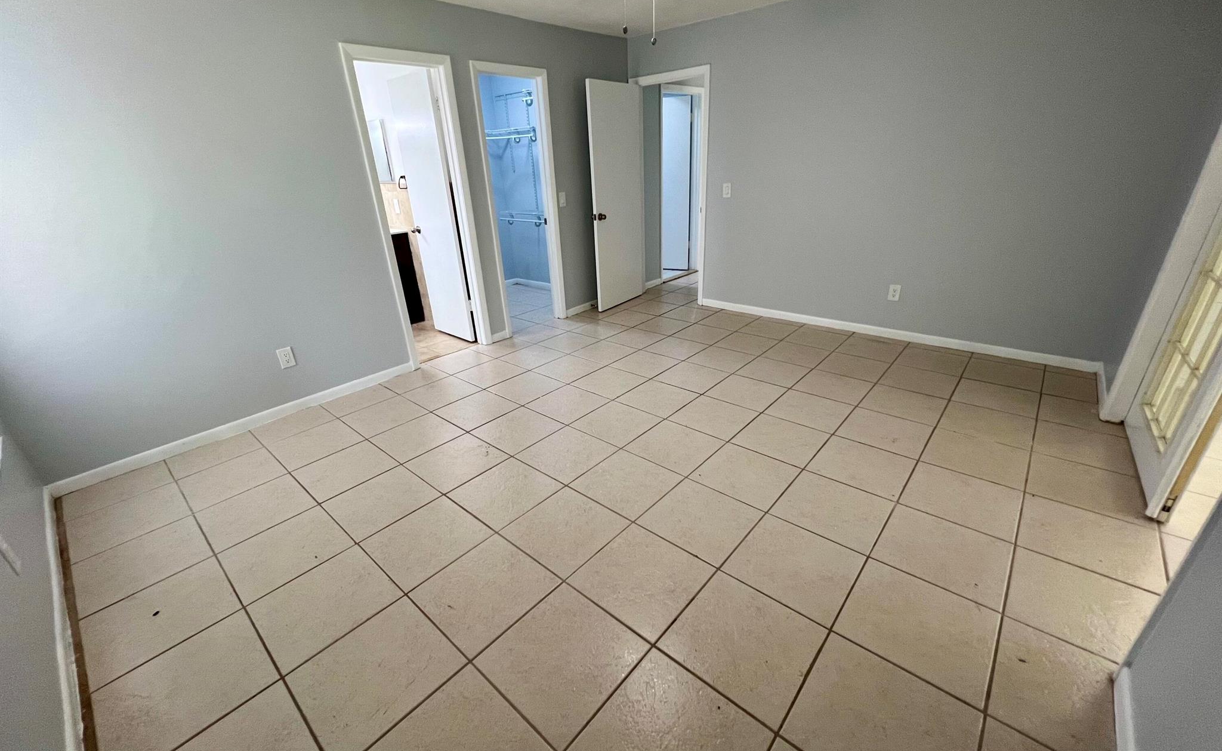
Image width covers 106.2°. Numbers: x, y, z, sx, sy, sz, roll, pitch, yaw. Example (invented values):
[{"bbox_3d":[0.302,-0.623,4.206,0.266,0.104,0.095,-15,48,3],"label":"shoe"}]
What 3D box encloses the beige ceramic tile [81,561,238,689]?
[{"bbox_3d":[-1.611,0.859,1.650,0.400,0.010,0.390,17,31,38],"label":"beige ceramic tile"}]

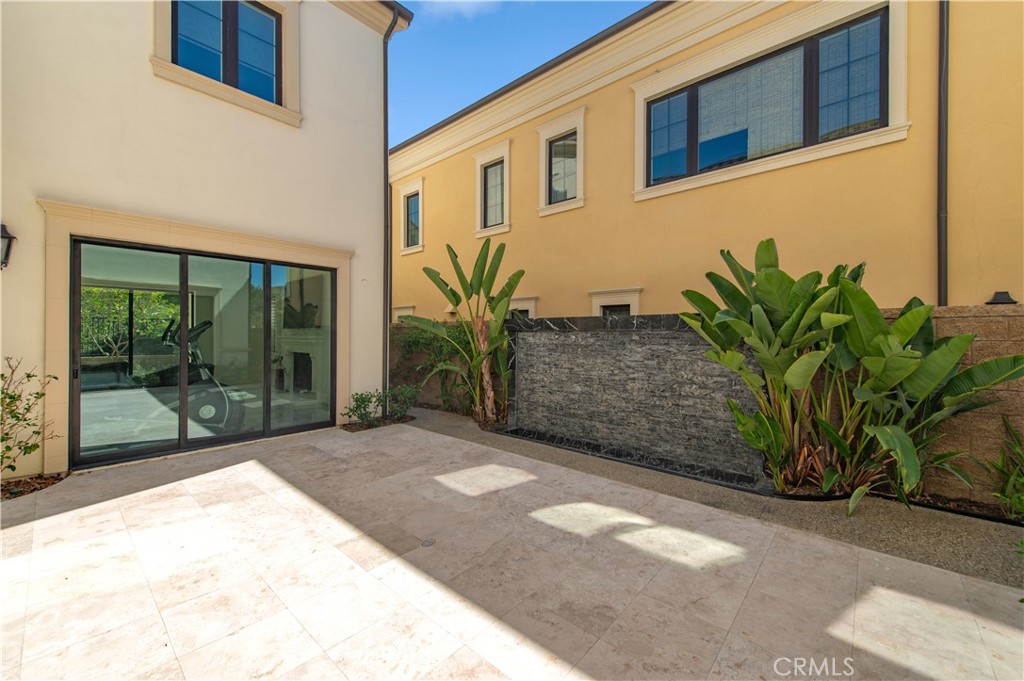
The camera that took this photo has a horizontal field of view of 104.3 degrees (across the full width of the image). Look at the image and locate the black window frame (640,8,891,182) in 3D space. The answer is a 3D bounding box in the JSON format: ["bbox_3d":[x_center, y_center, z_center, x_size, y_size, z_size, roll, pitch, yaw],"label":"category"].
[{"bbox_3d":[3.711,-3.571,6.259,3.222,1.559,0.120,1,1,41],"label":"black window frame"}]

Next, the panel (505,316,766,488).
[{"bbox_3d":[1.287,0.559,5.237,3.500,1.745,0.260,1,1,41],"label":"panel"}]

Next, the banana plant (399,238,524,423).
[{"bbox_3d":[-0.842,-0.161,6.491,1.850,3.020,1.430,1,1,41],"label":"banana plant"}]

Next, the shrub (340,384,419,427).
[{"bbox_3d":[-2.168,1.065,6.609,0.580,0.610,1.200,1,1,41],"label":"shrub"}]

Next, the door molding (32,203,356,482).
[{"bbox_3d":[-3.668,-0.027,5.248,0.190,2.795,3.330,1,1,41],"label":"door molding"}]

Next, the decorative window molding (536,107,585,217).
[{"bbox_3d":[1.039,-3.731,8.473,1.214,2.005,0.140,1,1,41],"label":"decorative window molding"}]

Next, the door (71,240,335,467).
[{"bbox_3d":[-3.721,0.120,5.258,0.120,2.480,2.822,1,1,41],"label":"door"}]

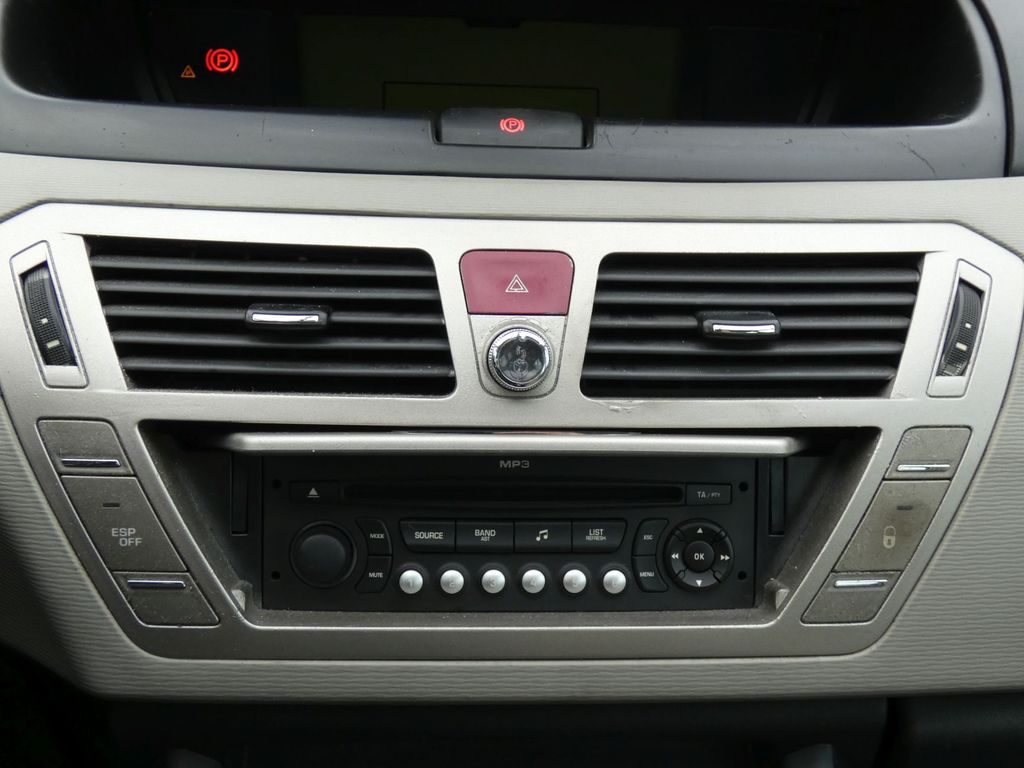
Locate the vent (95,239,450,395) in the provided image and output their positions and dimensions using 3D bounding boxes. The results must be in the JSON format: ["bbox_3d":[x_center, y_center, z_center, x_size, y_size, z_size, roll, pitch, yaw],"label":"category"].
[{"bbox_3d":[-0.085,-0.023,0.383,0.128,0.053,0.025,1,-2,-4],"label":"vent"}]

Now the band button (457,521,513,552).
[{"bbox_3d":[-0.010,0.057,0.400,0.021,0.011,0.006,1,1,-4],"label":"band button"}]

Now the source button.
[{"bbox_3d":[-0.032,0.057,0.399,0.020,0.011,0.006,1,1,-4],"label":"source button"}]

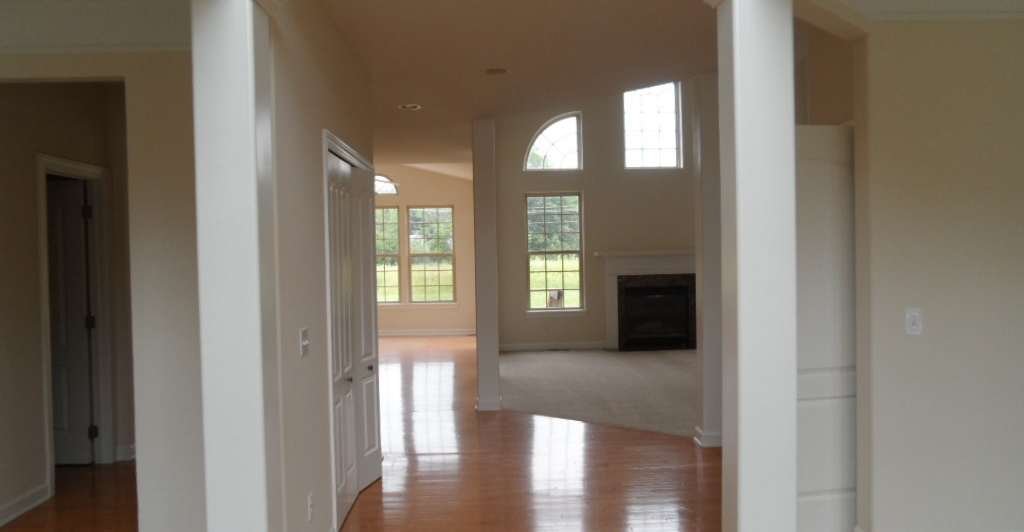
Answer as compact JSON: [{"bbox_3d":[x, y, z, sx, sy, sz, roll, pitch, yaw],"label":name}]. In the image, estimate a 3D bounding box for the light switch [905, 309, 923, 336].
[{"bbox_3d":[1.869,0.263,3.431,0.072,0.116,0.012,-1,1,-2],"label":"light switch"}]

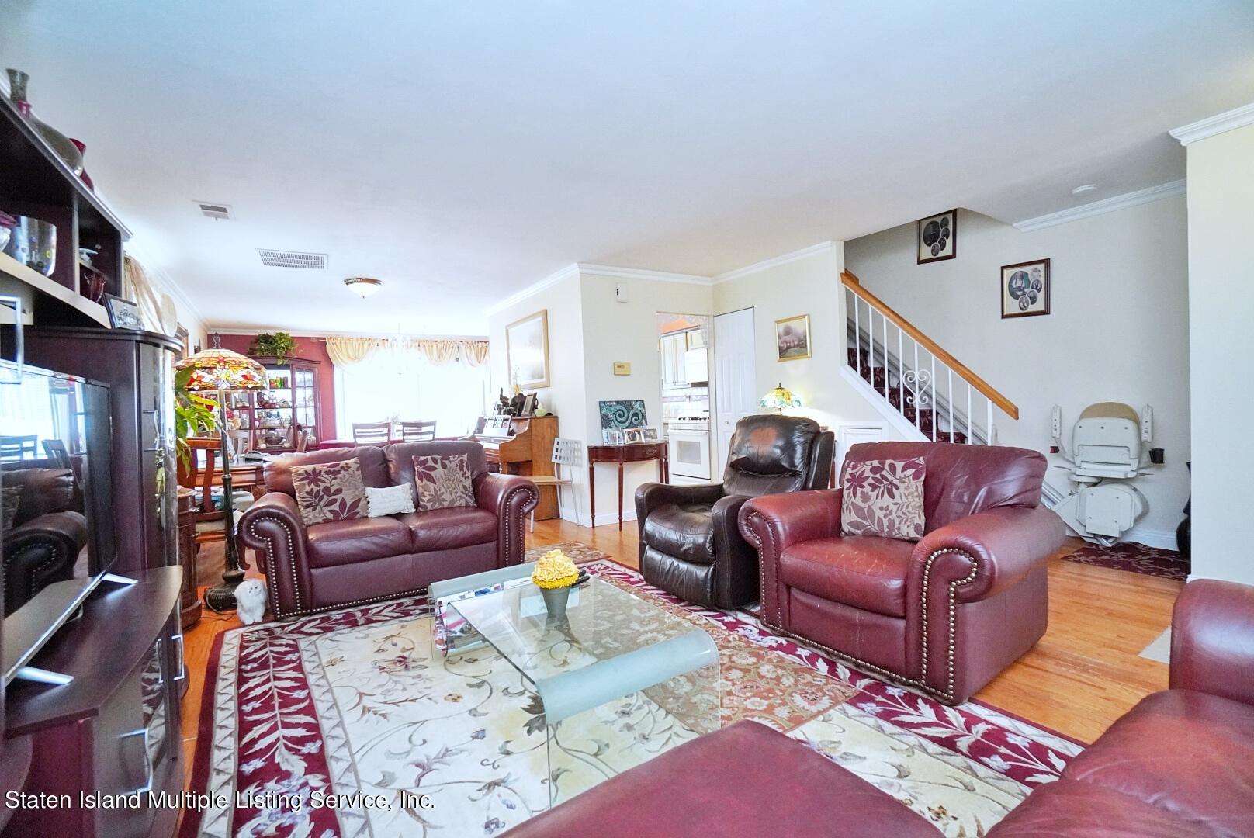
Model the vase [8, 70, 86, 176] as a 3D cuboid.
[{"bbox_3d":[-1.828,-0.902,1.583,0.235,0.285,0.235,-4,2,-33],"label":"vase"}]

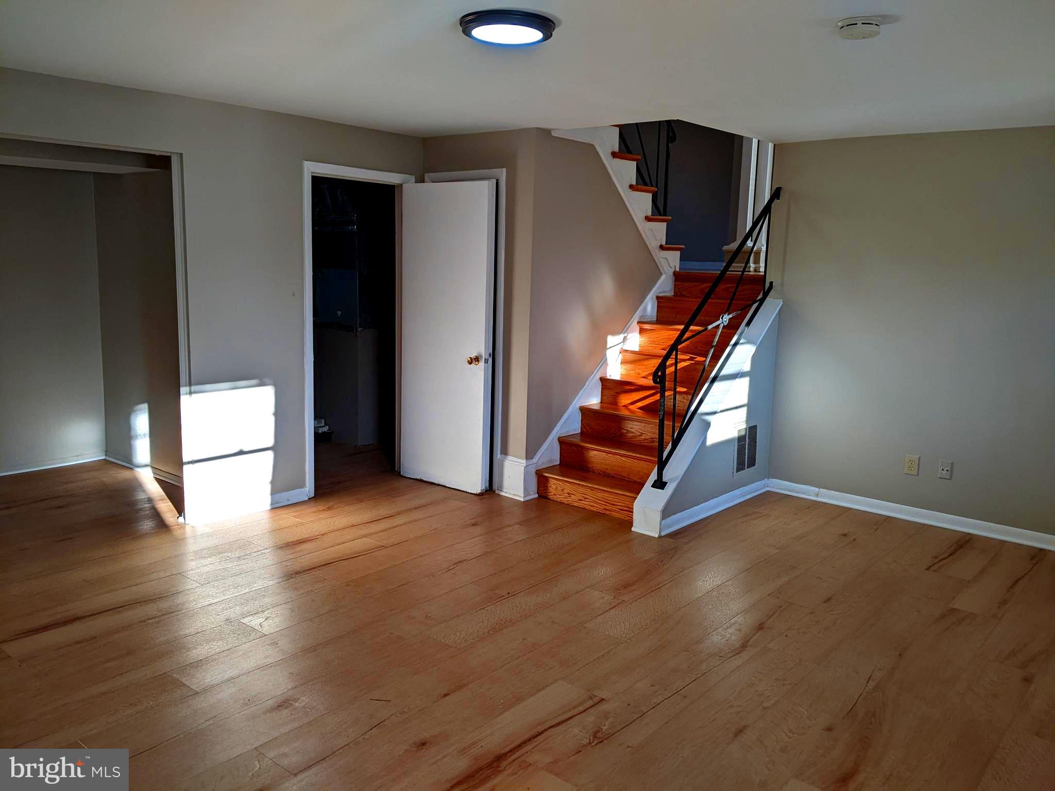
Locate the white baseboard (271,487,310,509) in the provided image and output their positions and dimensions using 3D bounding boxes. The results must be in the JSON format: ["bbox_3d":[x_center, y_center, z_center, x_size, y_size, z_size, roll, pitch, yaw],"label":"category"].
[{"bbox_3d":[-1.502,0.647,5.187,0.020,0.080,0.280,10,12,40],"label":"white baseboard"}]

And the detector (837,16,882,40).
[{"bbox_3d":[1.108,-1.224,2.745,0.140,0.039,0.140,10,12,40],"label":"detector"}]

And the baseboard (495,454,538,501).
[{"bbox_3d":[-0.075,0.535,5.539,0.292,0.268,0.129,10,12,40],"label":"baseboard"}]

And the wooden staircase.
[{"bbox_3d":[0.877,-0.089,5.673,0.839,1.510,1.623,10,12,40],"label":"wooden staircase"}]

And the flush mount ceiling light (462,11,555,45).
[{"bbox_3d":[-0.070,-1.275,2.868,0.334,0.045,0.334,2,9,0],"label":"flush mount ceiling light"}]

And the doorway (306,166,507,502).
[{"bbox_3d":[-0.837,-0.381,5.302,0.784,2.109,0.982,10,12,40],"label":"doorway"}]

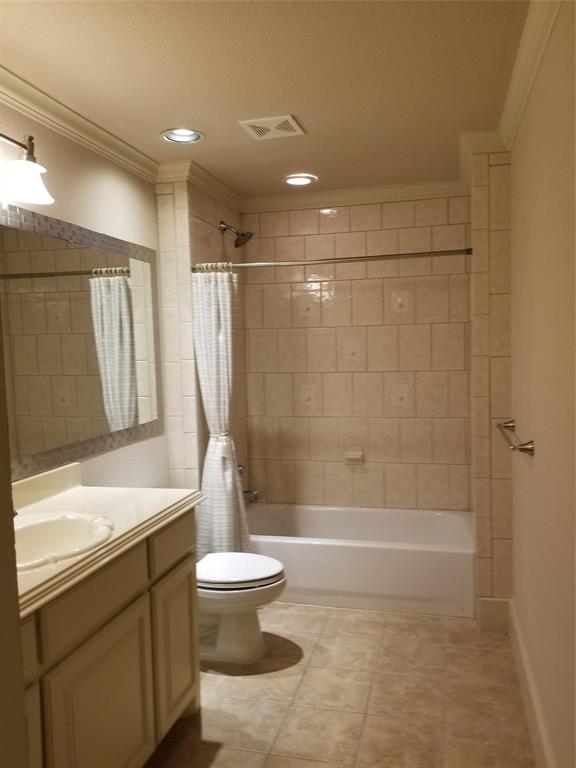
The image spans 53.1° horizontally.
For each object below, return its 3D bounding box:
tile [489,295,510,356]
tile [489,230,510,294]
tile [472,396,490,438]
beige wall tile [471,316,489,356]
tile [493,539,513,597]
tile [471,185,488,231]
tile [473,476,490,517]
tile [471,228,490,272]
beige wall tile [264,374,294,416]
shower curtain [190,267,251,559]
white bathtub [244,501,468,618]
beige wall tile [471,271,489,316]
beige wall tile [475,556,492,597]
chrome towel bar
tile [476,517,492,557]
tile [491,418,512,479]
[{"bbox_3d":[1.027,-0.284,2.798,0.102,0.300,0.010,0,4,16],"label":"tile"},{"bbox_3d":[1.019,-0.586,2.777,0.102,0.304,0.010,0,4,16],"label":"tile"},{"bbox_3d":[0.961,0.166,2.857,0.078,0.199,0.010,-1,4,15],"label":"tile"},{"bbox_3d":[0.946,-0.240,2.831,0.074,0.201,0.013,0,4,15],"label":"beige wall tile"},{"bbox_3d":[1.068,0.920,2.883,0.096,0.295,0.010,-1,4,15],"label":"tile"},{"bbox_3d":[0.930,-0.849,2.787,0.074,0.201,0.013,0,4,15],"label":"tile"},{"bbox_3d":[0.969,0.571,2.889,0.073,0.201,0.013,0,4,15],"label":"tile"},{"bbox_3d":[0.929,-0.647,2.797,0.084,0.210,0.010,0,4,16],"label":"tile"},{"bbox_3d":[-0.062,0.071,3.954,0.201,0.301,0.013,0,4,15],"label":"beige wall tile"},{"bbox_3d":[-0.396,0.256,3.243,0.330,1.760,0.150,-1,4,15],"label":"shower curtain"},{"bbox_3d":[0.355,1.040,3.585,1.506,0.367,0.744,0,4,16],"label":"white bathtub"},{"bbox_3d":[0.940,-0.443,2.816,0.075,0.201,0.013,0,4,15],"label":"beige wall tile"},{"bbox_3d":[0.983,0.975,2.910,0.078,0.197,0.010,-1,4,15],"label":"beige wall tile"},{"bbox_3d":[0.924,0.212,2.359,0.071,0.055,0.705,0,4,16],"label":"chrome towel bar"},{"bbox_3d":[0.985,0.765,2.892,0.076,0.202,0.010,0,4,16],"label":"tile"},{"bbox_3d":[1.048,0.318,2.849,0.103,0.301,0.013,0,4,15],"label":"tile"}]

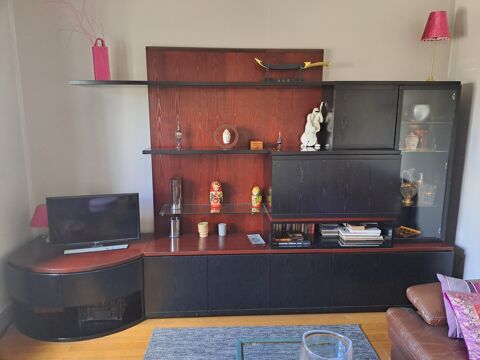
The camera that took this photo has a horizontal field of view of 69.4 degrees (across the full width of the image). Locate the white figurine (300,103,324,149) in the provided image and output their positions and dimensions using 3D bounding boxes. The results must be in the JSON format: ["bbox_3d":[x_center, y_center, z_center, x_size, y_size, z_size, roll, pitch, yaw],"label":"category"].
[{"bbox_3d":[0.654,-0.492,3.133,0.193,0.408,0.138,-1,9,-3],"label":"white figurine"}]

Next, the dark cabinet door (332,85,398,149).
[{"bbox_3d":[1.034,-0.511,2.865,0.535,0.517,0.029,-1,9,-3],"label":"dark cabinet door"}]

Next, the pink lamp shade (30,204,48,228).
[{"bbox_3d":[-1.748,0.318,3.088,0.198,0.172,0.198,-1,9,-3],"label":"pink lamp shade"}]

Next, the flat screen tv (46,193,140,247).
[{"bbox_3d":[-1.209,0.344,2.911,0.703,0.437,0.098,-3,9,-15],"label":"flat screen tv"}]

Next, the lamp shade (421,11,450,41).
[{"bbox_3d":[1.692,-1.321,2.970,0.221,0.198,0.221,-1,9,-3],"label":"lamp shade"}]

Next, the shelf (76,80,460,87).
[{"bbox_3d":[0.225,-0.816,3.002,3.174,0.035,0.414,-1,9,-3],"label":"shelf"}]

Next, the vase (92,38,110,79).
[{"bbox_3d":[-1.163,-1.004,2.917,0.121,0.343,0.092,-1,9,-3],"label":"vase"}]

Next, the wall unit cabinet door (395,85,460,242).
[{"bbox_3d":[1.472,-0.106,2.826,0.500,1.275,0.030,-1,10,-3],"label":"wall unit cabinet door"}]

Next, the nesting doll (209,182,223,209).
[{"bbox_3d":[-0.206,0.139,3.088,0.116,0.254,0.116,-1,9,-3],"label":"nesting doll"}]

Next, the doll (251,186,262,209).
[{"bbox_3d":[0.154,0.161,3.087,0.090,0.209,0.090,-1,9,-3],"label":"doll"}]

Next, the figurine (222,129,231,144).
[{"bbox_3d":[-0.110,-0.369,2.967,0.074,0.130,0.052,-1,9,-3],"label":"figurine"}]

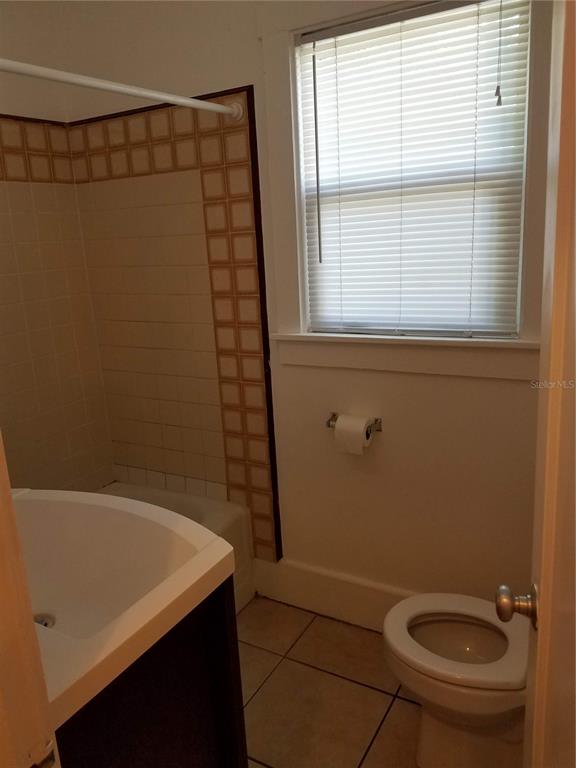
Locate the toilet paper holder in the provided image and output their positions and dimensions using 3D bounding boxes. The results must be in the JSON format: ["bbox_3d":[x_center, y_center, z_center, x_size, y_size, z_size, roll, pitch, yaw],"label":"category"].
[{"bbox_3d":[0.221,0.142,1.970,0.190,0.050,0.073,6,17,30],"label":"toilet paper holder"}]

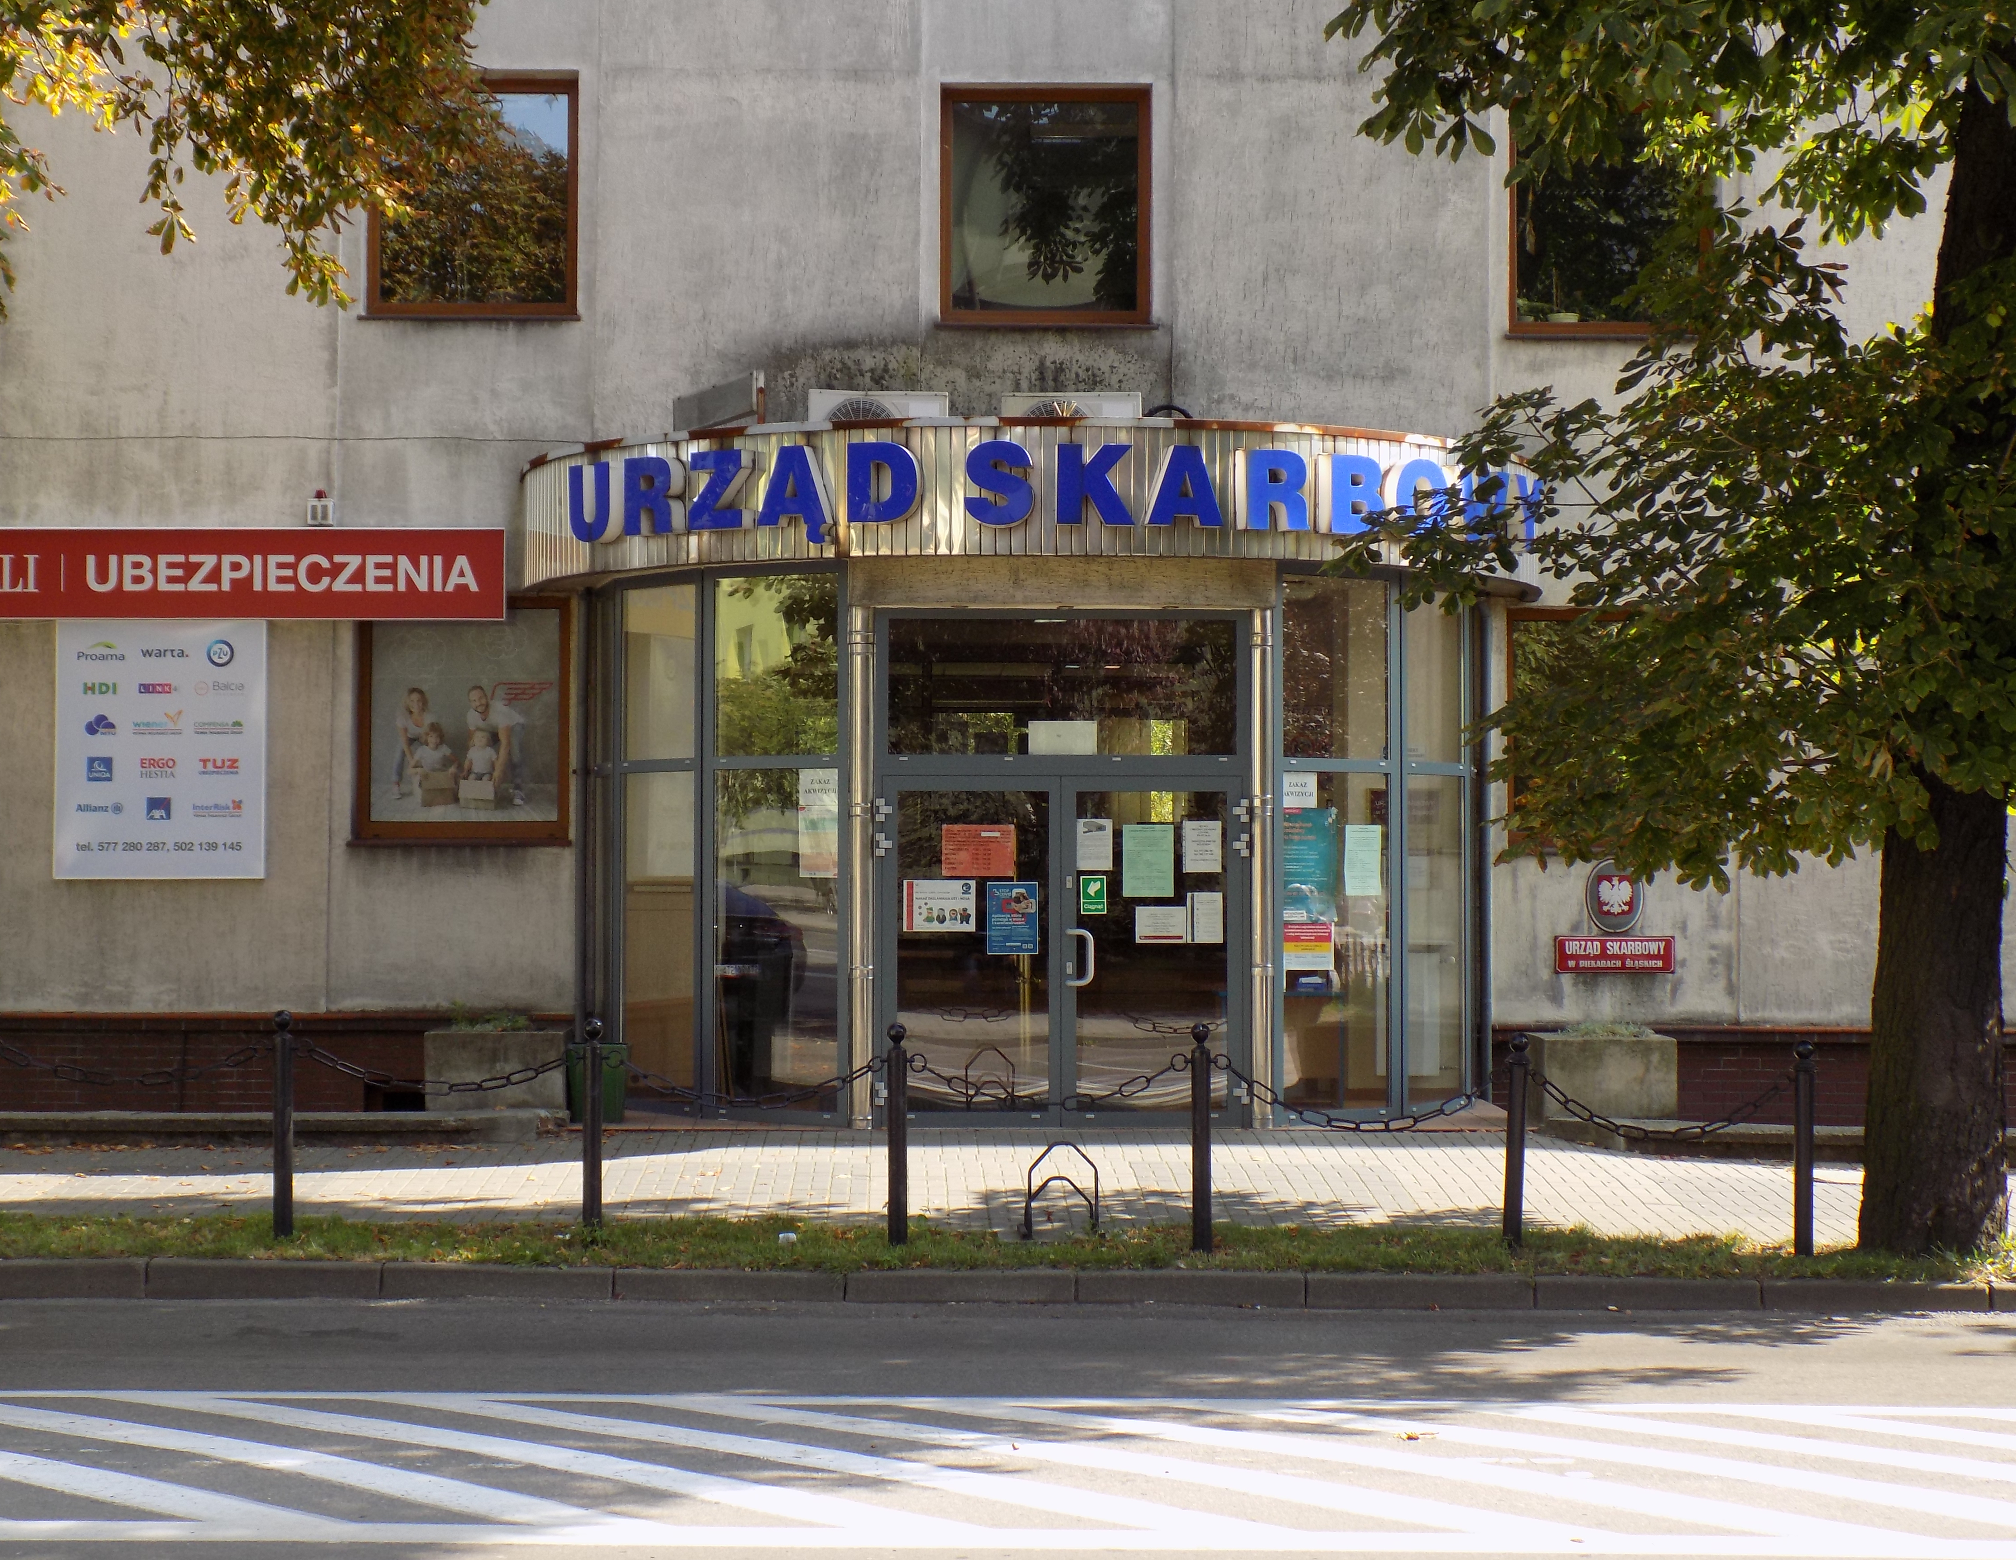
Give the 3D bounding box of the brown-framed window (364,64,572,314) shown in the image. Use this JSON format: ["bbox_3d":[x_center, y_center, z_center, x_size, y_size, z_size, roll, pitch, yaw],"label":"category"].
[{"bbox_3d":[-3.458,-3.781,22.910,1.363,1.593,0.120,0,-2,-2],"label":"brown-framed window"}]

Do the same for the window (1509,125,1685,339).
[{"bbox_3d":[3.961,-3.691,23.232,1.364,1.594,0.120,0,-2,-2],"label":"window"}]

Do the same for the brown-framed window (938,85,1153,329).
[{"bbox_3d":[0.249,-3.736,23.071,1.377,1.578,0.120,0,-2,-2],"label":"brown-framed window"}]

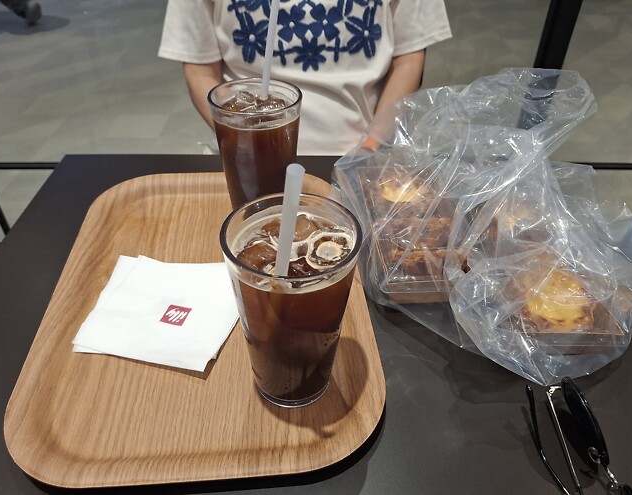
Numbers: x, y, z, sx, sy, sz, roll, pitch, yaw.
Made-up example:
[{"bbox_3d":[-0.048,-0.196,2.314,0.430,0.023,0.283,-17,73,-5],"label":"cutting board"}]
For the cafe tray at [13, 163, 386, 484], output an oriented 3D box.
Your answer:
[{"bbox_3d":[-0.102,0.038,0.474,0.292,0.021,0.387,-2,42,-6],"label":"cafe tray"}]

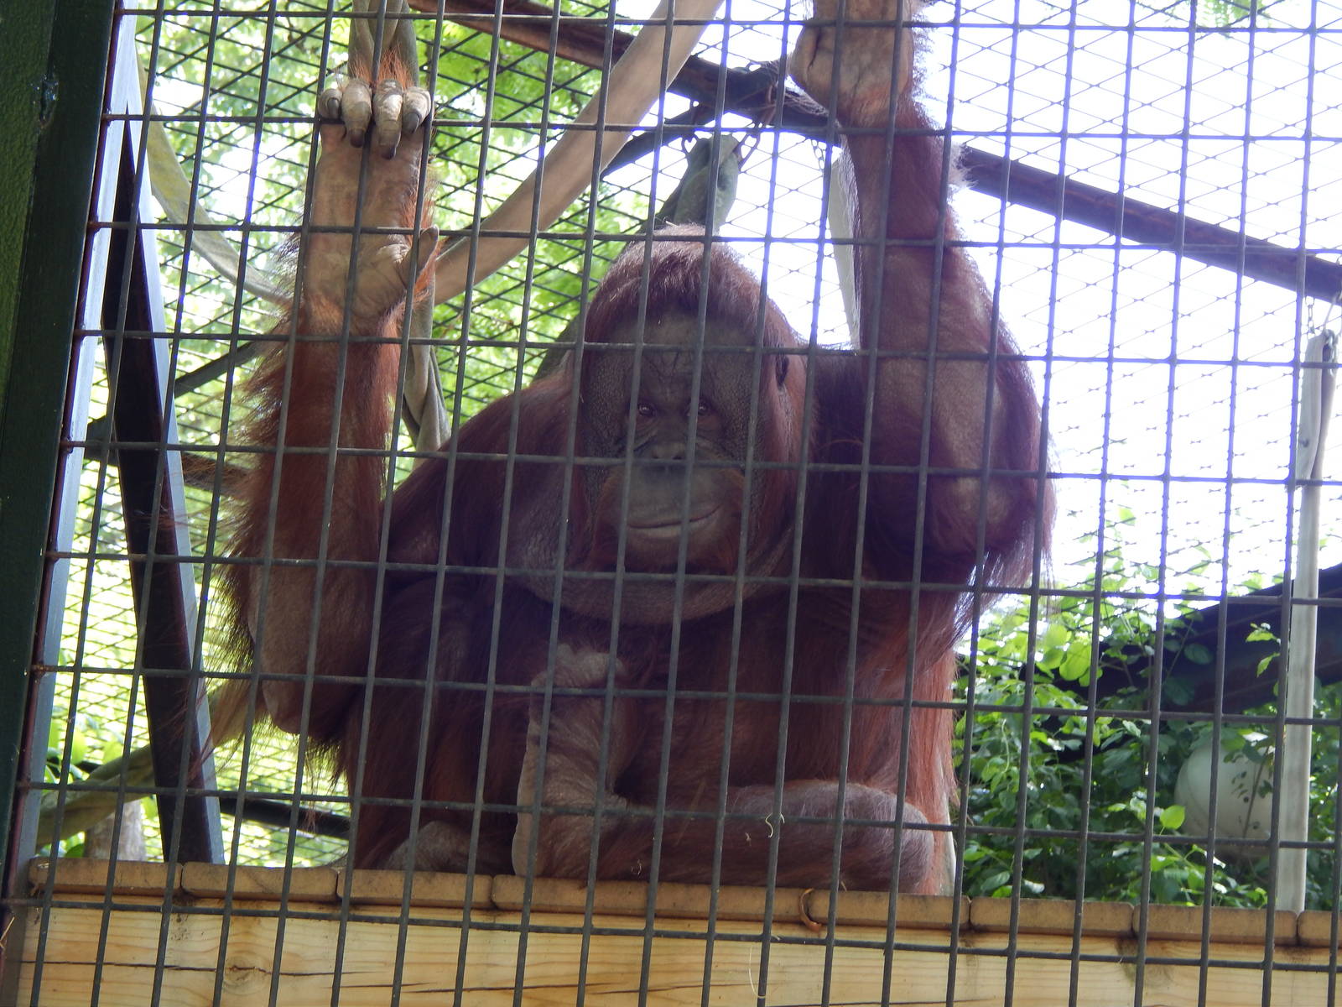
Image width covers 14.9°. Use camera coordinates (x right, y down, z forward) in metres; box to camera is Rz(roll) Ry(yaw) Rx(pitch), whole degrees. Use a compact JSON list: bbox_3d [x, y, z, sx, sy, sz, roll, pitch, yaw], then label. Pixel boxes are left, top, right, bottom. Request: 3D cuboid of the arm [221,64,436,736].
[{"bbox_3d":[-0.299,-0.090,4.480,0.170,0.585,0.170,5,-6,6],"label":"arm"}]

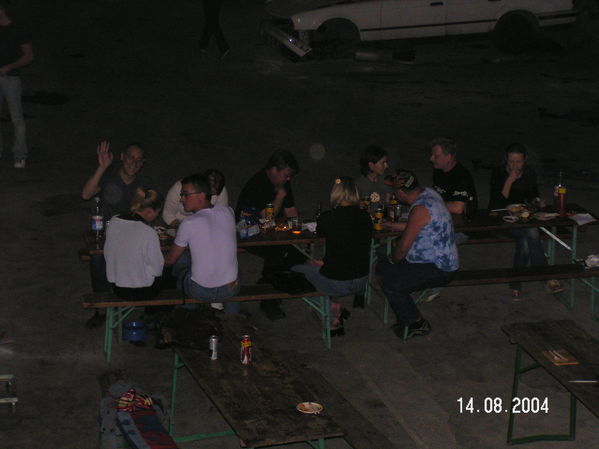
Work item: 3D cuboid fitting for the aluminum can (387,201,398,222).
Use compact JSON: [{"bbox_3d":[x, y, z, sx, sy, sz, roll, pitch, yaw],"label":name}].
[{"bbox_3d":[0.789,-0.106,13.256,0.067,0.172,0.067,-3,19,-12],"label":"aluminum can"}]

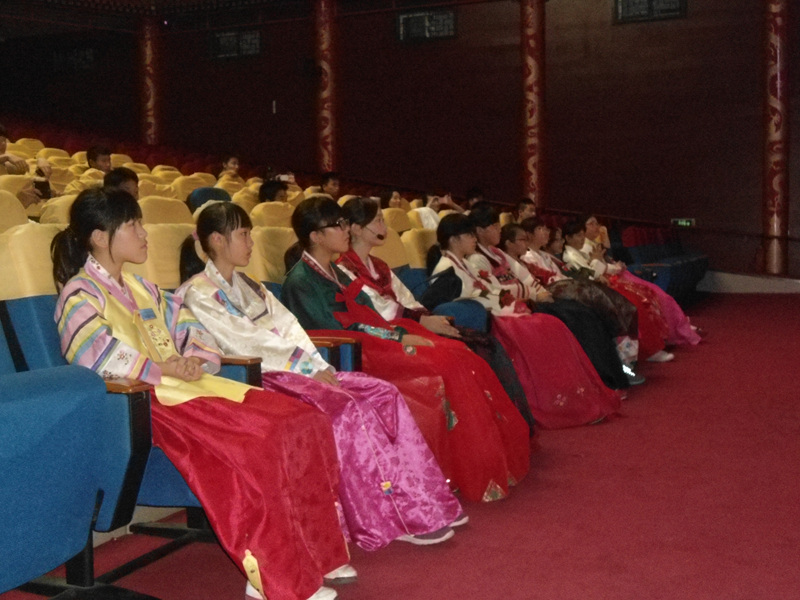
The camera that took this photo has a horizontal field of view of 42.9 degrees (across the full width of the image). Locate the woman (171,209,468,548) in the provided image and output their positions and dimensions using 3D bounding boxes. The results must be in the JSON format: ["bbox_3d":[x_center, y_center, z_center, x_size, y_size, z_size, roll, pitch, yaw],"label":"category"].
[{"bbox_3d":[-0.266,0.234,3.611,0.960,1.180,0.530,0,4,17],"label":"woman"}]

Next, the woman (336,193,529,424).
[{"bbox_3d":[0.180,0.141,4.635,0.940,1.230,0.540,0,4,17],"label":"woman"}]

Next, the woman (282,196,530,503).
[{"bbox_3d":[-0.021,0.162,4.228,0.960,1.180,0.580,2,4,24],"label":"woman"}]

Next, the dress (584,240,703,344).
[{"bbox_3d":[2.181,-0.058,9.279,0.940,0.990,0.580,0,4,17],"label":"dress"}]

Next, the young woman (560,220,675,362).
[{"bbox_3d":[1.791,-0.084,8.485,0.920,1.170,0.520,0,4,17],"label":"young woman"}]

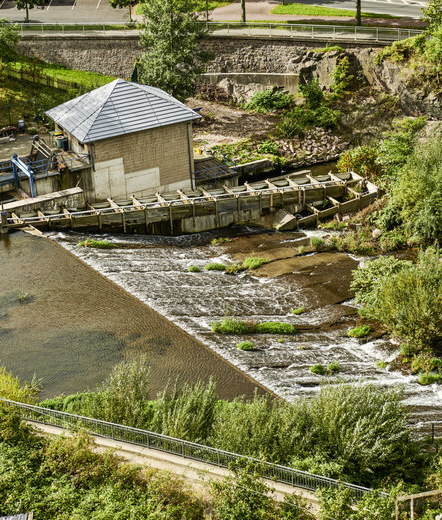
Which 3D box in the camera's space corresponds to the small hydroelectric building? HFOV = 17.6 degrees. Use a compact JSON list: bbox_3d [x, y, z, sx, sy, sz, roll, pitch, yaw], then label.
[{"bbox_3d":[-7.310,-9.640,108.640,9.540,8.640,7.840,-15,28,-22],"label":"small hydroelectric building"}]

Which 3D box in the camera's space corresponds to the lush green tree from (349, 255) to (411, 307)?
[{"bbox_3d":[10.370,1.240,93.010,4.010,3.200,4.010,-3,25,0],"label":"lush green tree"}]

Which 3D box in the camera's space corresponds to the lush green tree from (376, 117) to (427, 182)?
[{"bbox_3d":[13.310,-7.940,106.080,3.690,5.580,3.690,-3,25,0],"label":"lush green tree"}]

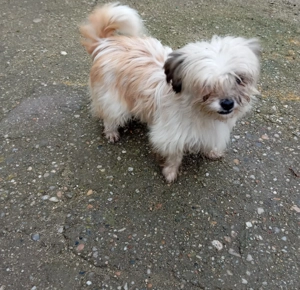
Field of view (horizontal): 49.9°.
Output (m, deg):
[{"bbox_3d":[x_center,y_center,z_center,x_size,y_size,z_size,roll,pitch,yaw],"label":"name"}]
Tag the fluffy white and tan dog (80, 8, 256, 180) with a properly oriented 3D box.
[{"bbox_3d":[0.058,-0.154,0.977,0.234,0.440,0.494,-31,49,-31],"label":"fluffy white and tan dog"}]

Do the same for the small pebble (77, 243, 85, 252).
[{"bbox_3d":[-0.174,0.260,0.820,0.013,0.010,0.020,21,45,24],"label":"small pebble"}]

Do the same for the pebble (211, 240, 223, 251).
[{"bbox_3d":[0.171,0.256,0.822,0.020,0.013,0.030,-30,48,-31],"label":"pebble"}]

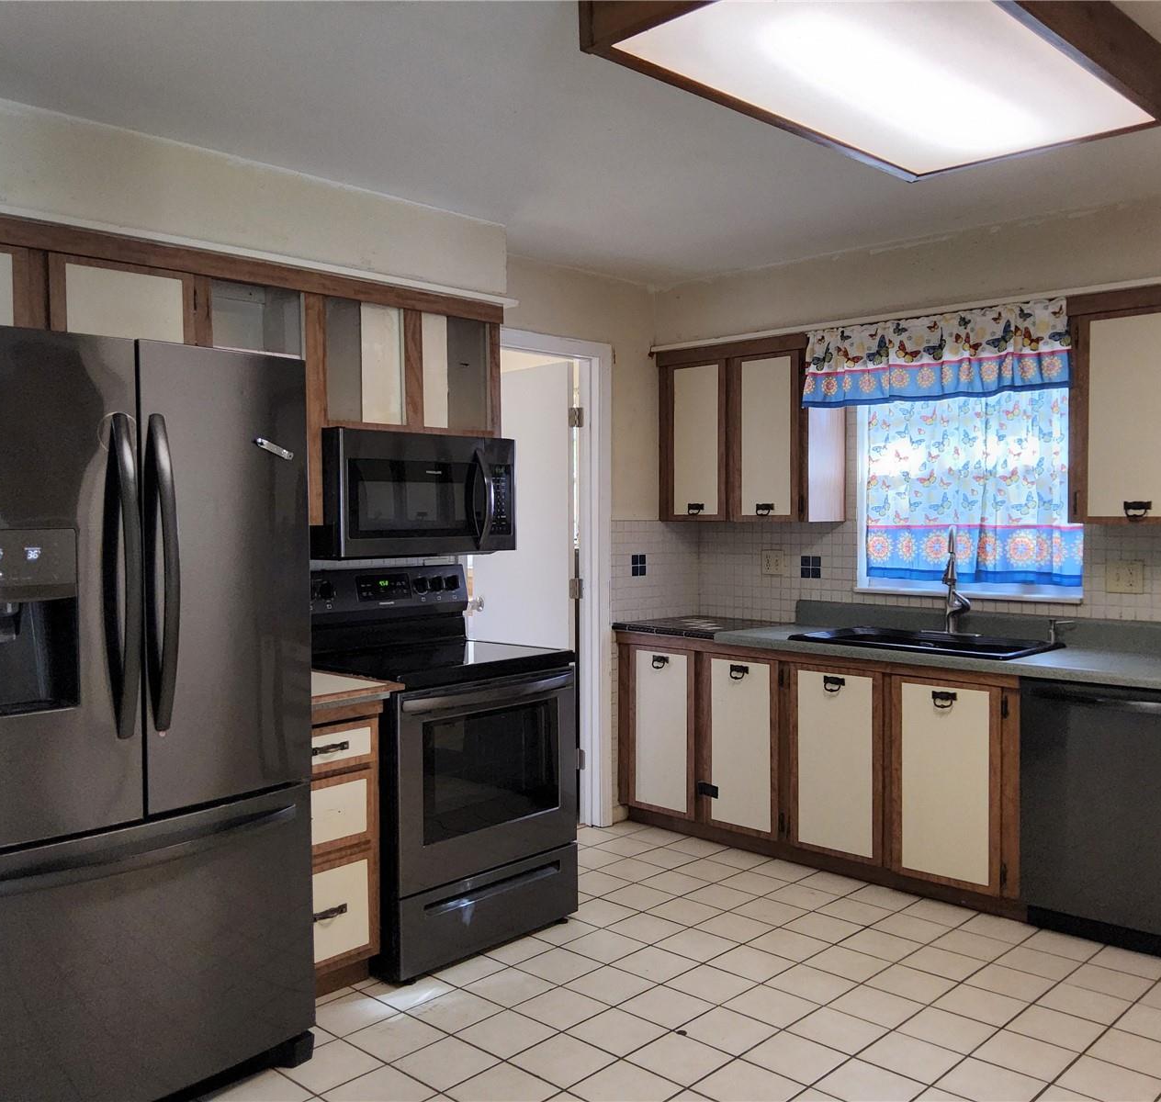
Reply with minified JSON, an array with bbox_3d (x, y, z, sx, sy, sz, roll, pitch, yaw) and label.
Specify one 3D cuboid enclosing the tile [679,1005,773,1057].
[{"bbox_3d":[0.396,1.298,2.858,0.201,0.010,0.201,1,2,44],"label":"tile"}]

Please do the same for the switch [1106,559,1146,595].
[{"bbox_3d":[2.004,0.097,3.909,0.126,0.120,0.012,2,3,42],"label":"switch"}]

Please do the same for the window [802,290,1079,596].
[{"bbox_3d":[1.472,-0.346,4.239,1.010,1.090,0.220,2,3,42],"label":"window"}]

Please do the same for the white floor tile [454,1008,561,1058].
[{"bbox_3d":[-0.200,1.314,2.873,0.202,0.010,0.202,2,3,43],"label":"white floor tile"}]

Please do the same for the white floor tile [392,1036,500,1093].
[{"bbox_3d":[-0.346,1.319,2.726,0.202,0.010,0.202,2,3,43],"label":"white floor tile"}]

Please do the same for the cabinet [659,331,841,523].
[{"bbox_3d":[0.767,-0.526,4.814,0.799,0.784,0.318,1,2,44],"label":"cabinet"}]

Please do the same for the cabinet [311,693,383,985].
[{"bbox_3d":[-0.917,0.858,3.229,0.610,0.870,0.360,2,3,45],"label":"cabinet"}]

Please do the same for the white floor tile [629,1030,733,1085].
[{"bbox_3d":[0.254,1.303,2.710,0.201,0.010,0.201,1,2,44],"label":"white floor tile"}]

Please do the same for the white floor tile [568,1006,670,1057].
[{"bbox_3d":[0.102,1.300,2.854,0.201,0.010,0.201,1,2,44],"label":"white floor tile"}]

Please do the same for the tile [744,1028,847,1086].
[{"bbox_3d":[0.558,1.319,2.754,0.202,0.010,0.202,2,3,43],"label":"tile"}]

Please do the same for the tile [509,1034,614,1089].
[{"bbox_3d":[-0.046,1.305,2.700,0.201,0.010,0.201,1,2,44],"label":"tile"}]

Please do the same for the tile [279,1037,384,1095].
[{"bbox_3d":[-0.635,1.308,2.686,0.201,0.010,0.201,1,2,44],"label":"tile"}]

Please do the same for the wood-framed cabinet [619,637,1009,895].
[{"bbox_3d":[1.032,0.788,4.392,1.753,0.810,0.610,2,3,42],"label":"wood-framed cabinet"}]

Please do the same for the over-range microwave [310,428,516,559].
[{"bbox_3d":[-0.629,-0.200,3.770,0.400,0.420,0.755,2,3,45],"label":"over-range microwave"}]

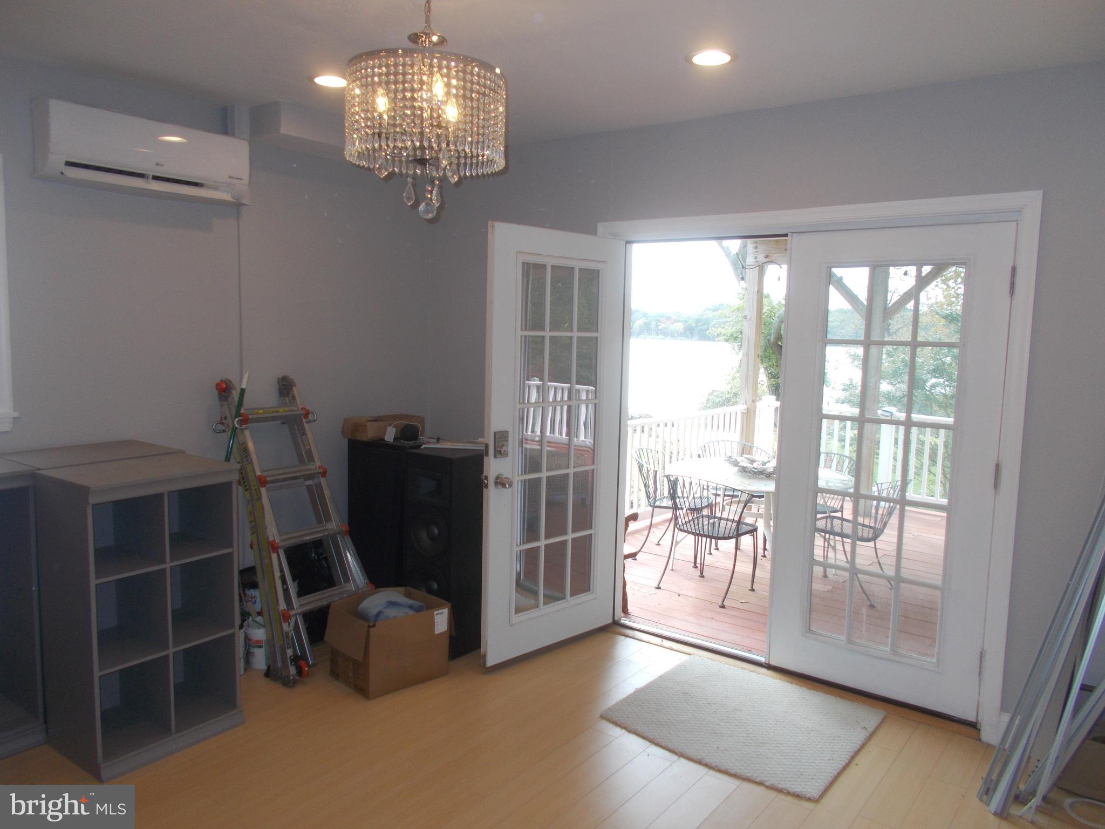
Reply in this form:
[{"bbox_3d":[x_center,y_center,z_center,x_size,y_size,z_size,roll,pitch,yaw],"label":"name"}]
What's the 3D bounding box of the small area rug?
[{"bbox_3d":[0.794,1.245,3.450,0.924,0.015,0.829,6,8,36],"label":"small area rug"}]

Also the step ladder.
[{"bbox_3d":[-1.210,0.490,3.940,0.229,1.393,0.567,-17,-7,35],"label":"step ladder"}]

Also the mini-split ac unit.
[{"bbox_3d":[-1.729,-1.111,3.557,0.199,0.303,0.841,6,8,36],"label":"mini-split ac unit"}]

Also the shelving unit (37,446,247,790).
[{"bbox_3d":[-1.566,0.717,3.176,0.450,1.031,0.557,6,8,36],"label":"shelving unit"}]

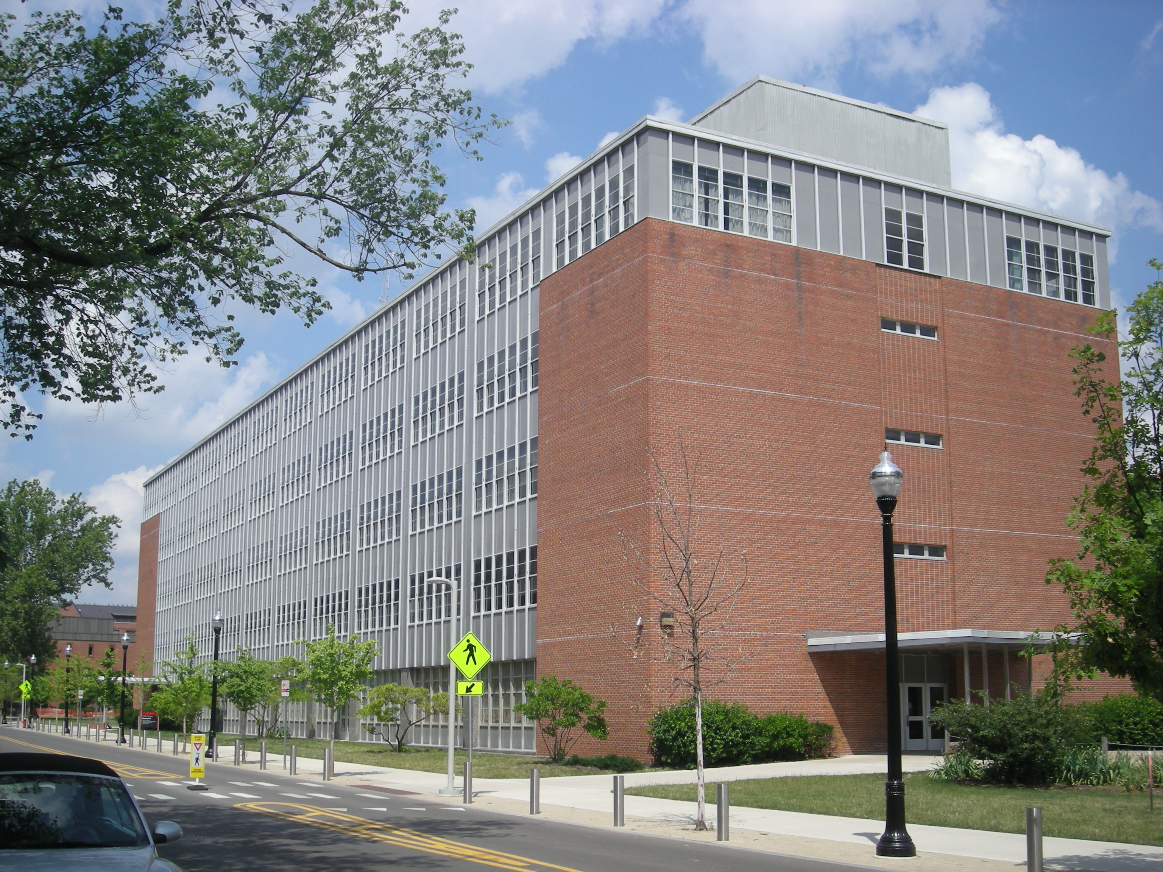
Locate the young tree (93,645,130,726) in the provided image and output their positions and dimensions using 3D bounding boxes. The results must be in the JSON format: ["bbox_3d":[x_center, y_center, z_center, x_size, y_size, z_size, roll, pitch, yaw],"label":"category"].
[{"bbox_3d":[-23.138,12.656,72.687,1.777,4.583,1.777,5,-11,-26],"label":"young tree"}]

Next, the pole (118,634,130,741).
[{"bbox_3d":[-22.322,12.327,72.468,0.500,5.300,0.500,5,-11,-26],"label":"pole"}]

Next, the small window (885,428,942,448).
[{"bbox_3d":[10.707,0.100,47.503,2.469,0.456,0.180,6,-12,-30],"label":"small window"}]

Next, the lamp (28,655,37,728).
[{"bbox_3d":[-39.994,18.667,108.034,0.500,5.300,0.500,5,-11,-26],"label":"lamp"}]

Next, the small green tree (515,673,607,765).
[{"bbox_3d":[-0.544,7.723,40.464,2.500,2.360,2.600,0,-10,0],"label":"small green tree"}]

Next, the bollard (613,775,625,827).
[{"bbox_3d":[0.580,5.686,23.011,0.160,0.754,0.160,5,-11,-26],"label":"bollard"}]

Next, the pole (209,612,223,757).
[{"bbox_3d":[-13.548,9.128,54.640,0.500,5.300,0.500,5,-11,-26],"label":"pole"}]

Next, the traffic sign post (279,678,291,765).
[{"bbox_3d":[-8.443,8.280,42.380,0.305,2.513,0.060,-7,-12,33],"label":"traffic sign post"}]

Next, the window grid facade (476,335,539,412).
[{"bbox_3d":[-2.634,-2.175,52.161,0.180,2.035,5.658,5,-12,-26],"label":"window grid facade"}]

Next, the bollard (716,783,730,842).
[{"bbox_3d":[1.999,5.329,20.939,0.163,0.784,0.163,0,-10,0],"label":"bollard"}]

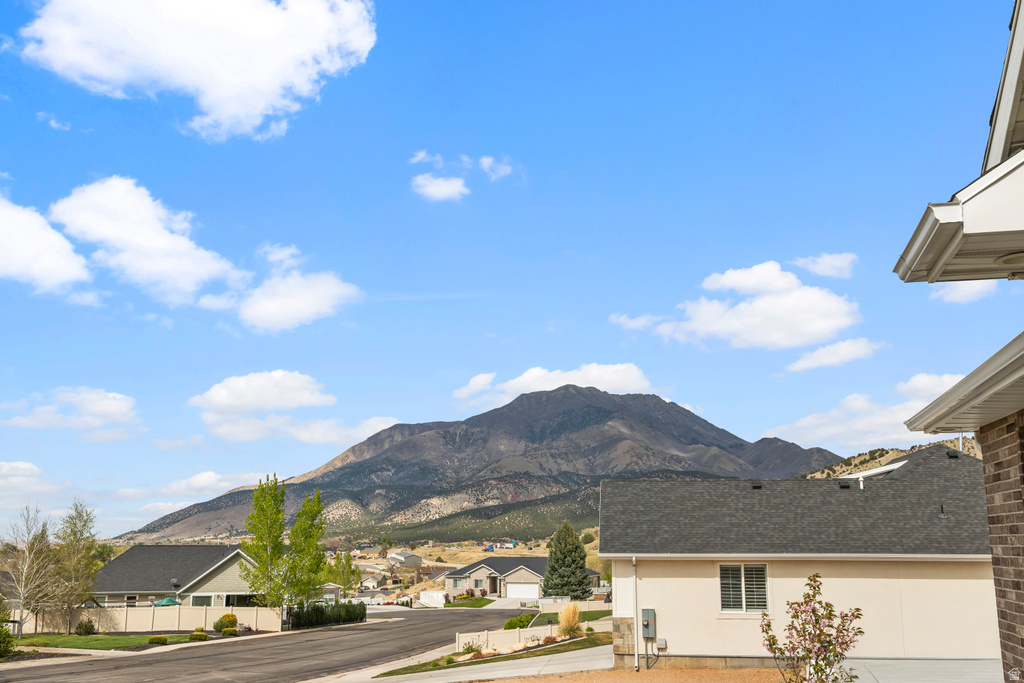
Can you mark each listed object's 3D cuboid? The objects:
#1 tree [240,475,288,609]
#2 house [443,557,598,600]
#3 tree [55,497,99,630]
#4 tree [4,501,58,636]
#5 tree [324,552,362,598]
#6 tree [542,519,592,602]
[{"bbox_3d":[-19.947,16.927,80.239,3.810,12.340,3.810,0,-12,0],"label":"tree"},{"bbox_3d":[1.559,36.691,155.215,23.200,6.100,14.500,0,-12,0],"label":"house"},{"bbox_3d":[-31.319,16.169,71.764,3.180,9.600,3.180,0,-12,0],"label":"tree"},{"bbox_3d":[-33.324,15.838,68.904,3.680,9.010,3.680,0,-12,0],"label":"tree"},{"bbox_3d":[-27.207,37.845,160.758,6.090,7.550,6.090,0,-12,0],"label":"tree"},{"bbox_3d":[7.925,31.367,142.161,7.130,11.570,7.130,0,-12,0],"label":"tree"}]

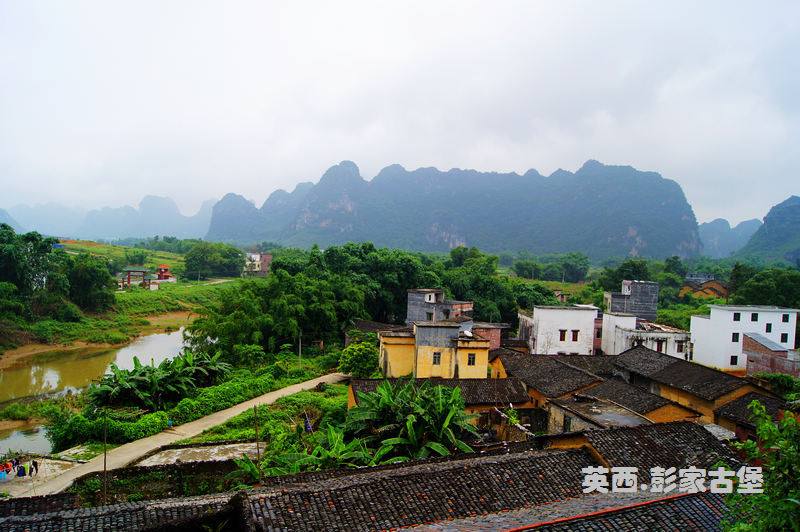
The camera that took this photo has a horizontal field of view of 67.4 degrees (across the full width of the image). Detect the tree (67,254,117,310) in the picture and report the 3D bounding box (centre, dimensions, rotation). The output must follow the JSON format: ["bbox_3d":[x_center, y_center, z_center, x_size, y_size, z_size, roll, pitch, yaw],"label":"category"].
[{"bbox_3d":[-64.627,3.205,125.998,10.000,11.850,9.000,2,3,0],"label":"tree"}]

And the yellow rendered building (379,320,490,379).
[{"bbox_3d":[4.310,10.966,76.000,13.300,7.400,8.500,2,4,6],"label":"yellow rendered building"}]

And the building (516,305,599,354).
[{"bbox_3d":[20.827,9.119,79.579,7.600,8.300,8.200,2,3,-5],"label":"building"}]

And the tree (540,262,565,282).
[{"bbox_3d":[63.598,2.607,249.995,10.000,8.120,9.000,2,3,0],"label":"tree"}]

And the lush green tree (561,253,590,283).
[{"bbox_3d":[67.331,0.767,230.000,11.200,11.700,10.500,2,4,0],"label":"lush green tree"}]

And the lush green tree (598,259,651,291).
[{"bbox_3d":[61.789,3.165,165.000,13.500,11.000,12.000,2,4,0],"label":"lush green tree"}]

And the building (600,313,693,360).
[{"bbox_3d":[36.001,11.060,89.000,11.200,7.800,9.000,2,4,12],"label":"building"}]

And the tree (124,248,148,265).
[{"bbox_3d":[-90.104,-1.539,205.000,7.500,8.800,7.500,2,4,0],"label":"tree"}]

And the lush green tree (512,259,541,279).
[{"bbox_3d":[50.220,0.992,238.000,10.800,8.200,9.500,2,4,0],"label":"lush green tree"}]

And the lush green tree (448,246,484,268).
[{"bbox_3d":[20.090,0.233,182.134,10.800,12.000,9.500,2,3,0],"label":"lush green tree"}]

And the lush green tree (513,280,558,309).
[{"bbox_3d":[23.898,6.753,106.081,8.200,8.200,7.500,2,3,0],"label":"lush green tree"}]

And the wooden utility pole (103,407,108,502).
[{"bbox_3d":[-17.686,11.469,36.001,0.130,5.750,0.130,2,3,0],"label":"wooden utility pole"}]

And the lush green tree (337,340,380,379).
[{"bbox_3d":[-4.707,10.606,68.000,4.500,4.300,4.300,2,3,0],"label":"lush green tree"}]

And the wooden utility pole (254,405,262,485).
[{"bbox_3d":[-8.025,10.180,34.000,0.130,4.650,0.130,-3,4,0],"label":"wooden utility pole"}]

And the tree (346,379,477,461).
[{"bbox_3d":[0.854,11.543,44.500,9.000,5.800,7.500,2,4,0],"label":"tree"}]

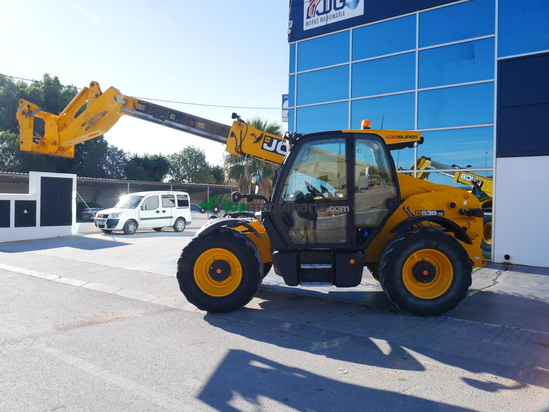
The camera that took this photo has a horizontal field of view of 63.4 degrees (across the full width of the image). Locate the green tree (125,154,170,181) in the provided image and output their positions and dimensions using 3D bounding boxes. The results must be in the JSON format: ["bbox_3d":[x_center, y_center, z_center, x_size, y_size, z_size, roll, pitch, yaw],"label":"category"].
[{"bbox_3d":[-10.900,-1.800,38.000,4.000,5.200,4.000,1,1,5],"label":"green tree"}]

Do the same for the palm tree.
[{"bbox_3d":[-1.300,-2.400,29.000,4.200,6.900,4.200,1,1,5],"label":"palm tree"}]

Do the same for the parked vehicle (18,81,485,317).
[{"bbox_3d":[-0.456,-0.307,7.064,7.050,3.480,2.300,1,1,5],"label":"parked vehicle"}]

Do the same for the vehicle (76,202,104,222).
[{"bbox_3d":[-11.500,0.420,26.400,1.780,1.450,4.400,0,1,-45],"label":"vehicle"}]

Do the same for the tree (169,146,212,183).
[{"bbox_3d":[-7.200,-2.100,38.000,4.000,5.900,4.000,1,1,5],"label":"tree"}]

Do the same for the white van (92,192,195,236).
[{"bbox_3d":[-5.670,0.260,19.440,1.720,1.820,4.250,2,1,37],"label":"white van"}]

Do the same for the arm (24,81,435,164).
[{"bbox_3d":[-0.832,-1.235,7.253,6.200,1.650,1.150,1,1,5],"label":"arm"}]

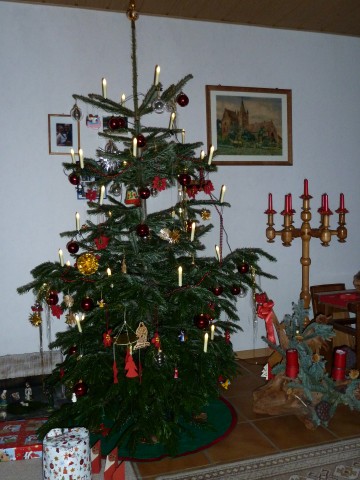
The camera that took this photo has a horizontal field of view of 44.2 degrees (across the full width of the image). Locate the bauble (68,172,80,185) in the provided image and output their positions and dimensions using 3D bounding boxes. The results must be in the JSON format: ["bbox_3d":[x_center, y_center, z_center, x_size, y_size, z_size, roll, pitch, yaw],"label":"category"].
[{"bbox_3d":[-0.561,-0.326,2.360,0.060,0.066,0.060,-2,3,-15],"label":"bauble"}]

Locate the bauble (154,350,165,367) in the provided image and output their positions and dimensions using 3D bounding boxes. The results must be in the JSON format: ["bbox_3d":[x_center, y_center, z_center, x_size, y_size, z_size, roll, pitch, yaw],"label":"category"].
[{"bbox_3d":[-0.091,0.537,2.000,0.054,0.070,0.054,-2,3,-15],"label":"bauble"}]

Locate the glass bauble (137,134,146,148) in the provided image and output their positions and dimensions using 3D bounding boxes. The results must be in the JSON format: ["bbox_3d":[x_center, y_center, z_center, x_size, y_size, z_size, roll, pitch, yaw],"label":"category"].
[{"bbox_3d":[-0.194,-0.483,2.160,0.061,0.065,0.061,-2,3,-5],"label":"glass bauble"}]

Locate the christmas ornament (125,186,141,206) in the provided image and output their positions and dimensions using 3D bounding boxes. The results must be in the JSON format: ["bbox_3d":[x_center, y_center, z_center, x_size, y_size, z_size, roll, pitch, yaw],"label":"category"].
[{"bbox_3d":[-0.244,-0.224,2.280,0.080,0.096,0.080,-3,2,-17],"label":"christmas ornament"}]

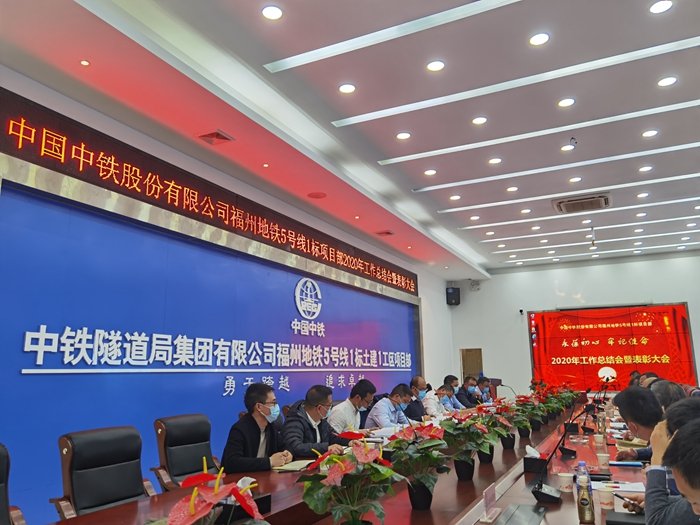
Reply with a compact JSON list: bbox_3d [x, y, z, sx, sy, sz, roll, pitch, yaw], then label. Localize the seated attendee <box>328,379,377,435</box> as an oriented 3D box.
[{"bbox_3d":[0.054,1.623,4.559,0.650,1.240,0.510,-6,-13,26],"label":"seated attendee"}]

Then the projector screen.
[{"bbox_3d":[6.630,2.229,14.069,3.796,2.145,0.100,-6,-13,26],"label":"projector screen"}]

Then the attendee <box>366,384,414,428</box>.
[{"bbox_3d":[0.443,1.800,5.328,0.650,1.190,0.510,-6,-13,26],"label":"attendee"}]

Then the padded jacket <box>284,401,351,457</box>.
[{"bbox_3d":[-0.240,1.261,3.896,0.480,0.570,0.500,-6,-13,26],"label":"padded jacket"}]

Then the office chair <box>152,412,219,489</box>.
[{"bbox_3d":[-1.177,1.778,4.372,0.680,1.010,0.650,-7,-13,28],"label":"office chair"}]

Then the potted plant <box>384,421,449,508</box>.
[{"bbox_3d":[0.342,0.990,2.668,0.310,0.410,0.310,-1,-11,0],"label":"potted plant"}]

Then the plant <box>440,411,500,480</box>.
[{"bbox_3d":[0.703,1.125,3.360,0.330,0.410,0.330,-6,-13,26],"label":"plant"}]

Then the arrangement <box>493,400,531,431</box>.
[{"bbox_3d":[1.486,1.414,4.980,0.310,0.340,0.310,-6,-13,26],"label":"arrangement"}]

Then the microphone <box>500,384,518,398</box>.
[{"bbox_3d":[2.407,1.988,8.055,0.330,0.340,0.110,-6,-13,26],"label":"microphone"}]

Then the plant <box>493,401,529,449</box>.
[{"bbox_3d":[1.346,1.385,4.679,0.290,0.410,0.300,-6,-13,26],"label":"plant"}]

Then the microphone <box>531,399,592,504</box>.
[{"bbox_3d":[0.945,0.832,2.426,0.260,0.410,0.130,-6,-13,26],"label":"microphone"}]

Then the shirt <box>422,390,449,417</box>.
[{"bbox_3d":[1.058,1.846,6.738,0.430,0.550,0.470,-6,-13,26],"label":"shirt"}]

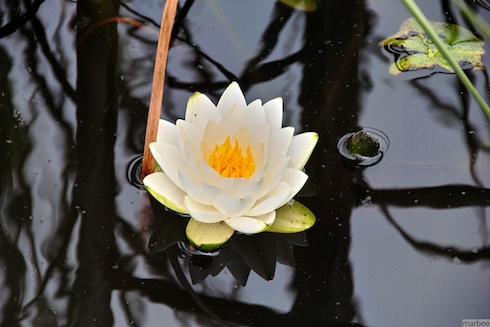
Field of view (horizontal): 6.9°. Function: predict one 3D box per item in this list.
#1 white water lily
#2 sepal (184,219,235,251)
[{"bbox_3d":[-0.009,-0.002,2.820,0.120,0.048,0.115,0,43,0],"label":"white water lily"},{"bbox_3d":[-0.020,0.039,2.803,0.033,0.013,0.046,10,44,10],"label":"sepal"}]

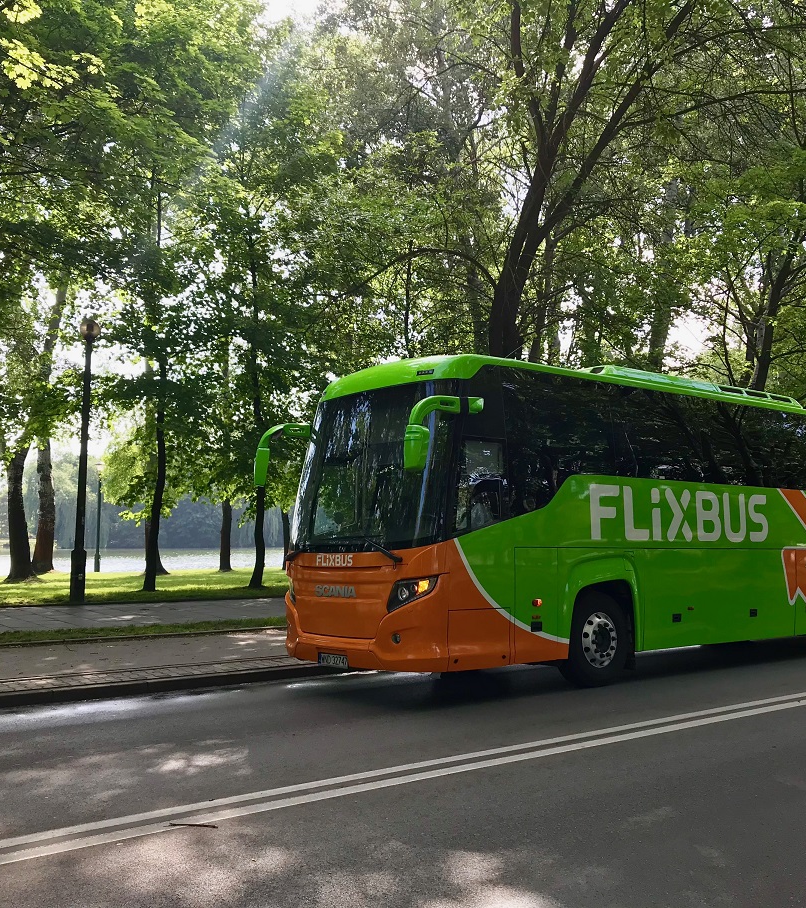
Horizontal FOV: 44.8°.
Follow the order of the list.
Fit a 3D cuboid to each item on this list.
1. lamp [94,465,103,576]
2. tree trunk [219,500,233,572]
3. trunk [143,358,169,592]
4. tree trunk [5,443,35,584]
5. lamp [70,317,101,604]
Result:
[{"bbox_3d":[-14.986,3.190,48.217,0.400,5.260,0.400,2,-5,-17],"label":"lamp"},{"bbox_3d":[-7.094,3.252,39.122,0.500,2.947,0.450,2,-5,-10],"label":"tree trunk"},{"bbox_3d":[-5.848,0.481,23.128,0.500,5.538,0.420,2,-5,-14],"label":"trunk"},{"bbox_3d":[-10.443,1.609,26.655,0.720,3.752,0.620,3,-5,-21],"label":"tree trunk"},{"bbox_3d":[-6.225,0.093,19.133,0.460,5.646,0.420,2,-5,-18],"label":"lamp"}]

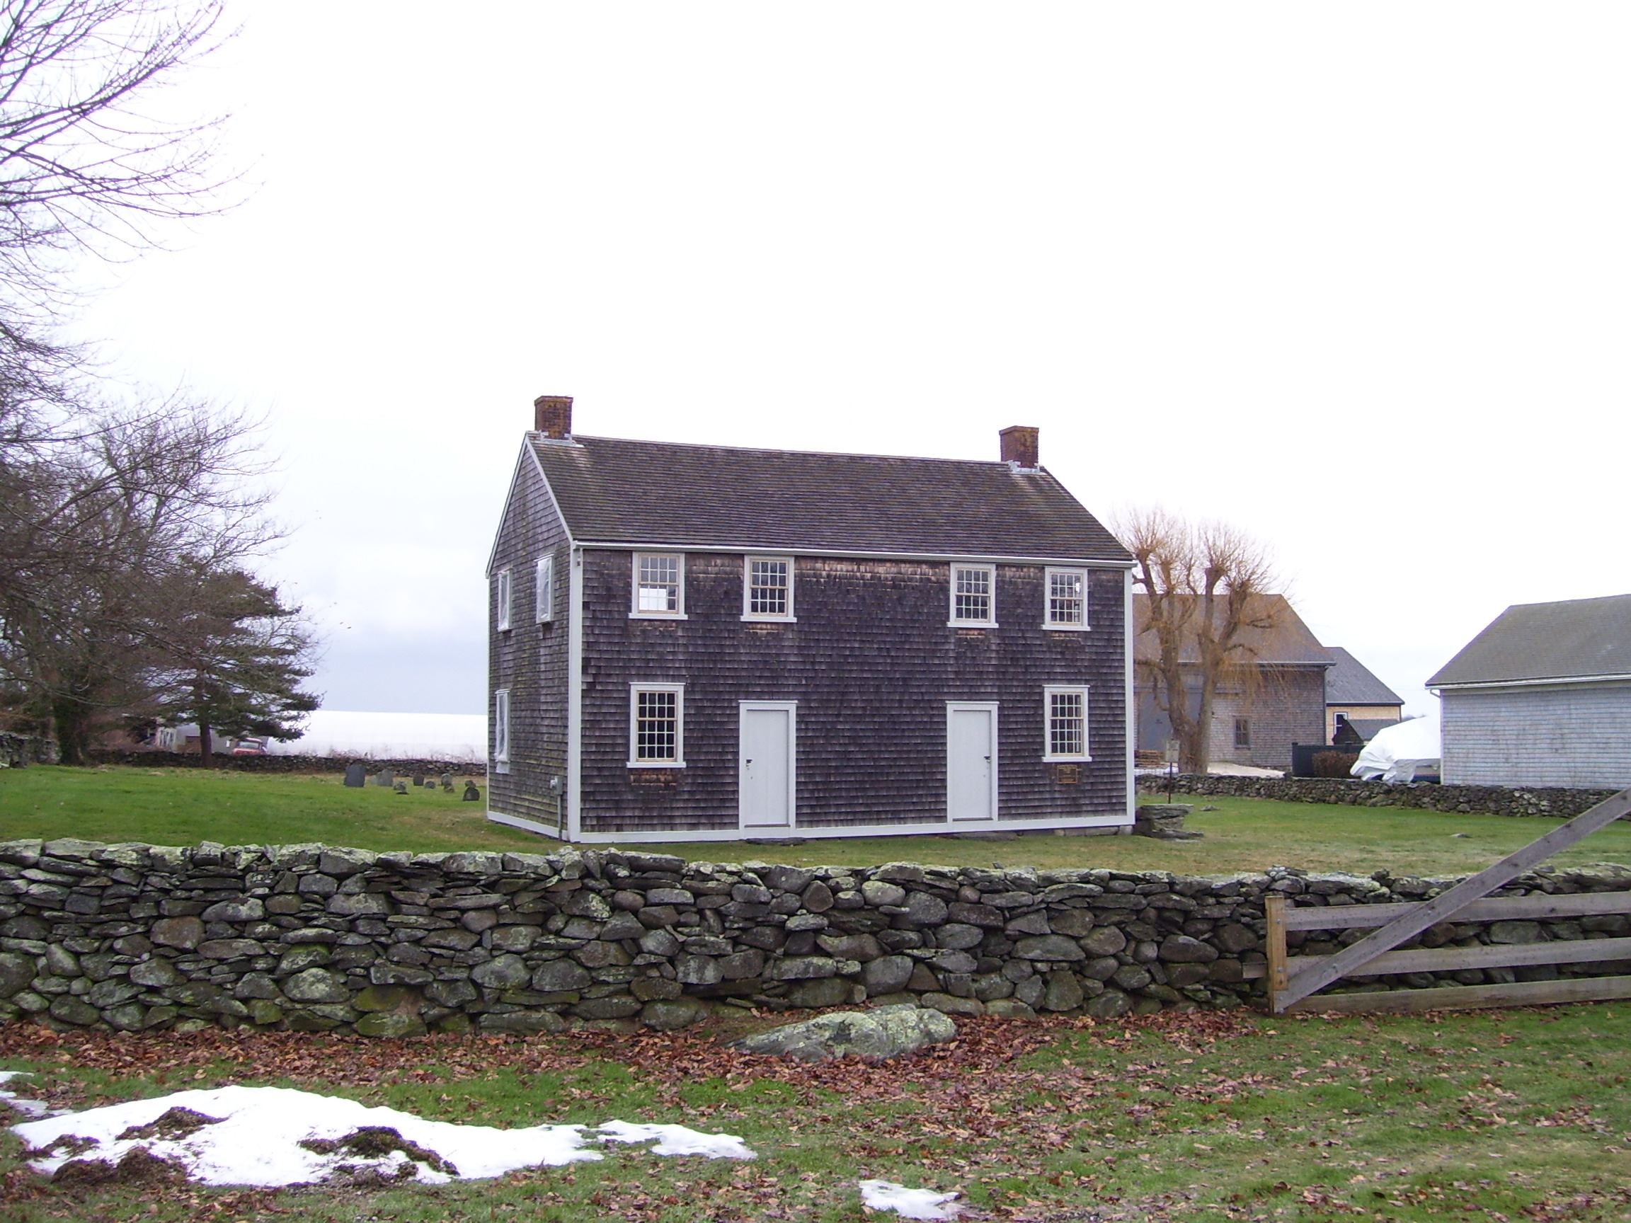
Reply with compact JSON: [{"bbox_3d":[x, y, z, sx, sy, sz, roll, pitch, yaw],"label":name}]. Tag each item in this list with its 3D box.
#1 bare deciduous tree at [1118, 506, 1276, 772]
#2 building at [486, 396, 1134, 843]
[{"bbox_3d":[11.750,1.000,52.000,5.000,8.400,5.000,0,-3,0],"label":"bare deciduous tree"},{"bbox_3d":[-0.292,0.143,33.713,11.125,8.070,7.250,1,-4,-22],"label":"building"}]

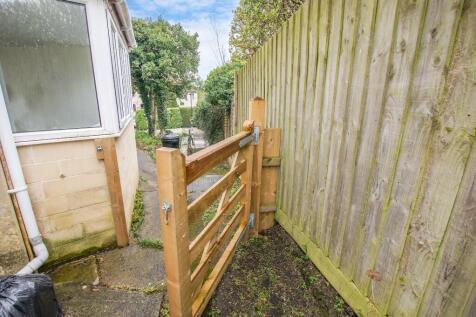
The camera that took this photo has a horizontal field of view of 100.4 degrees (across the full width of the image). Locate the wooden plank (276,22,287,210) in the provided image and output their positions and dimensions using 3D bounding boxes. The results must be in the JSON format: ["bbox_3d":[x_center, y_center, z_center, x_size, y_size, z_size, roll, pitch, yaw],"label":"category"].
[{"bbox_3d":[0.397,-0.325,1.824,0.020,1.657,0.115,-3,12,-16],"label":"wooden plank"}]

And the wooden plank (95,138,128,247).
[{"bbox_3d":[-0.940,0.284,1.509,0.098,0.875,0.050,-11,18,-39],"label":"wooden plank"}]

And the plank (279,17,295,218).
[{"bbox_3d":[0.427,-0.299,1.722,0.020,1.646,0.115,-3,12,-16],"label":"plank"}]

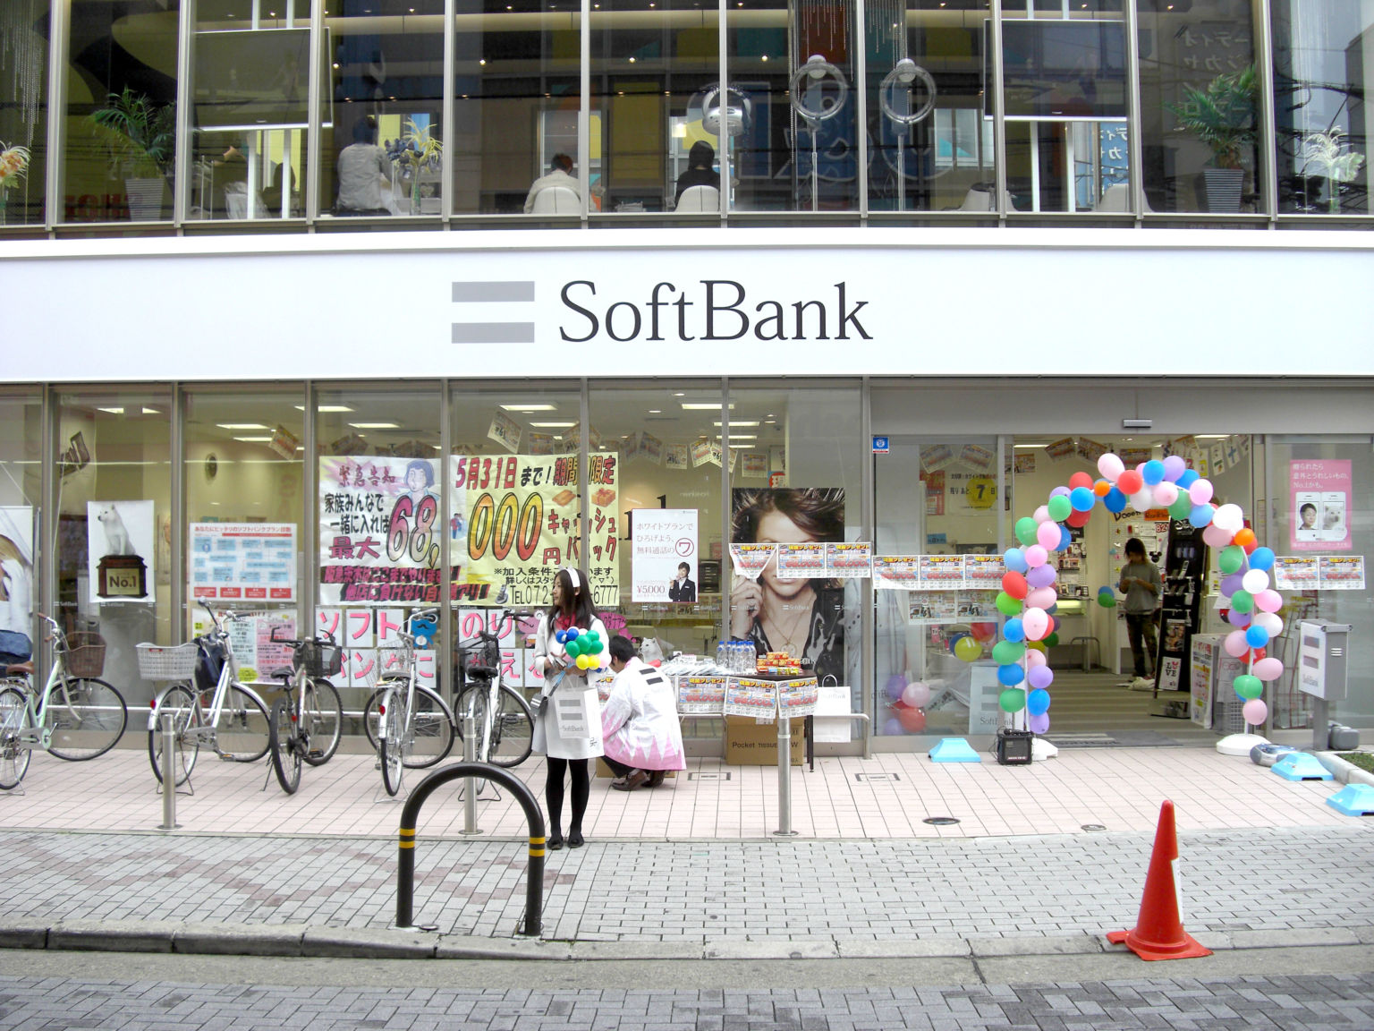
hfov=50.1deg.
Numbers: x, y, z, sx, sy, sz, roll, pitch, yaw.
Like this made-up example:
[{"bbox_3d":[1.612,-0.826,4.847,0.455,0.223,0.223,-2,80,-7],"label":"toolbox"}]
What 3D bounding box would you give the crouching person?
[{"bbox_3d":[-0.306,1.355,10.100,0.650,1.050,0.560,-1,-2,44],"label":"crouching person"}]

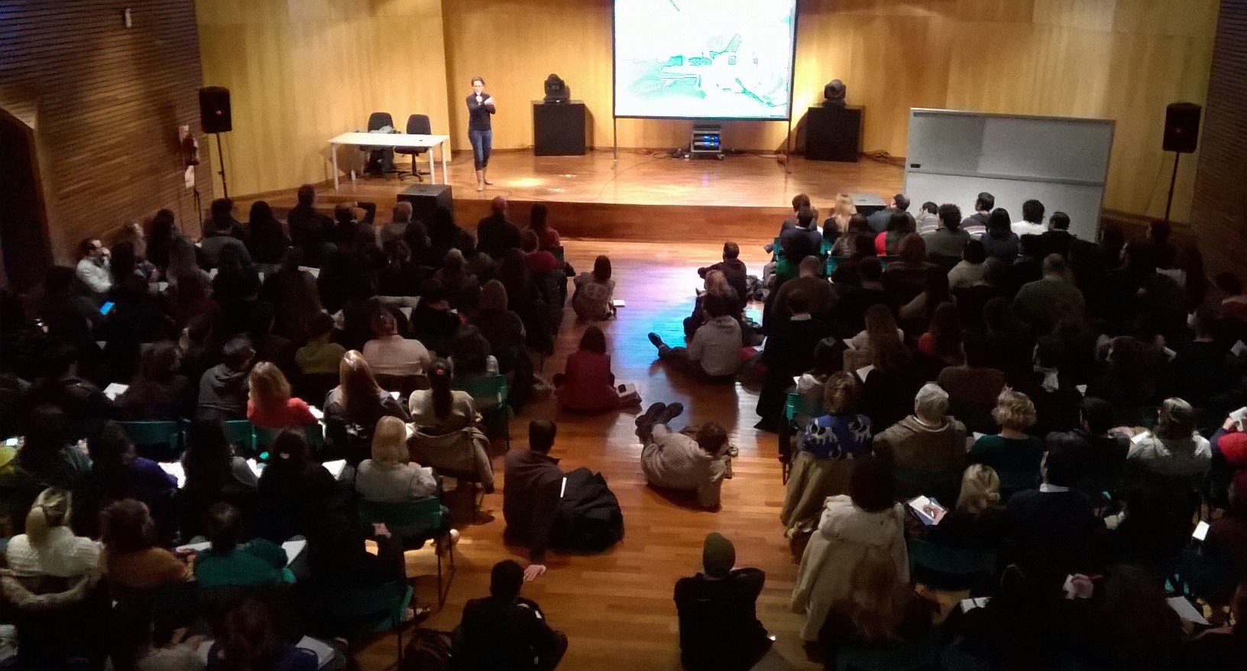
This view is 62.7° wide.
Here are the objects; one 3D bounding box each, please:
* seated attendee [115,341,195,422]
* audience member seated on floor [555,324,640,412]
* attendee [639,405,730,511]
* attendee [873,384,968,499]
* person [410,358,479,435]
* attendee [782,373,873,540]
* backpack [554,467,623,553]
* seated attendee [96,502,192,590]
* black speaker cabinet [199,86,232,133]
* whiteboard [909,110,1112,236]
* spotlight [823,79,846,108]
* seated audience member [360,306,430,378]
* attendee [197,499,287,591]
[{"bbox_3d":[-3.361,0.590,7.764,0.550,1.280,0.750,1,20,3],"label":"seated attendee"},{"bbox_3d":[-0.251,0.195,9.667,0.790,0.790,0.730,1,20,5],"label":"audience member seated on floor"},{"bbox_3d":[0.465,0.776,8.306,0.669,0.588,1.520,0,20,3],"label":"attendee"},{"bbox_3d":[1.965,0.852,7.034,0.580,1.300,0.820,-2,21,-6],"label":"attendee"},{"bbox_3d":[-1.187,0.665,7.133,0.500,1.200,0.750,0,19,2],"label":"person"},{"bbox_3d":[1.384,0.852,7.208,0.540,1.280,0.800,0,20,2],"label":"attendee"},{"bbox_3d":[-0.247,1.209,7.203,0.450,0.500,0.360,-5,21,-14],"label":"backpack"},{"bbox_3d":[-2.495,1.365,5.740,0.500,1.240,0.800,3,21,7],"label":"seated attendee"},{"bbox_3d":[-5.478,-3.026,13.744,0.380,0.587,0.360,-14,24,-34],"label":"black speaker cabinet"},{"bbox_3d":[5.075,-2.072,13.797,2.513,1.794,0.101,9,21,24],"label":"whiteboard"},{"bbox_3d":[3.691,-4.242,17.888,0.400,0.480,0.380,2,20,6],"label":"spotlight"},{"bbox_3d":[-1.817,0.305,8.517,0.540,1.300,0.750,1,20,2],"label":"seated audience member"},{"bbox_3d":[-2.007,1.388,5.677,0.520,1.240,0.800,1,20,3],"label":"attendee"}]

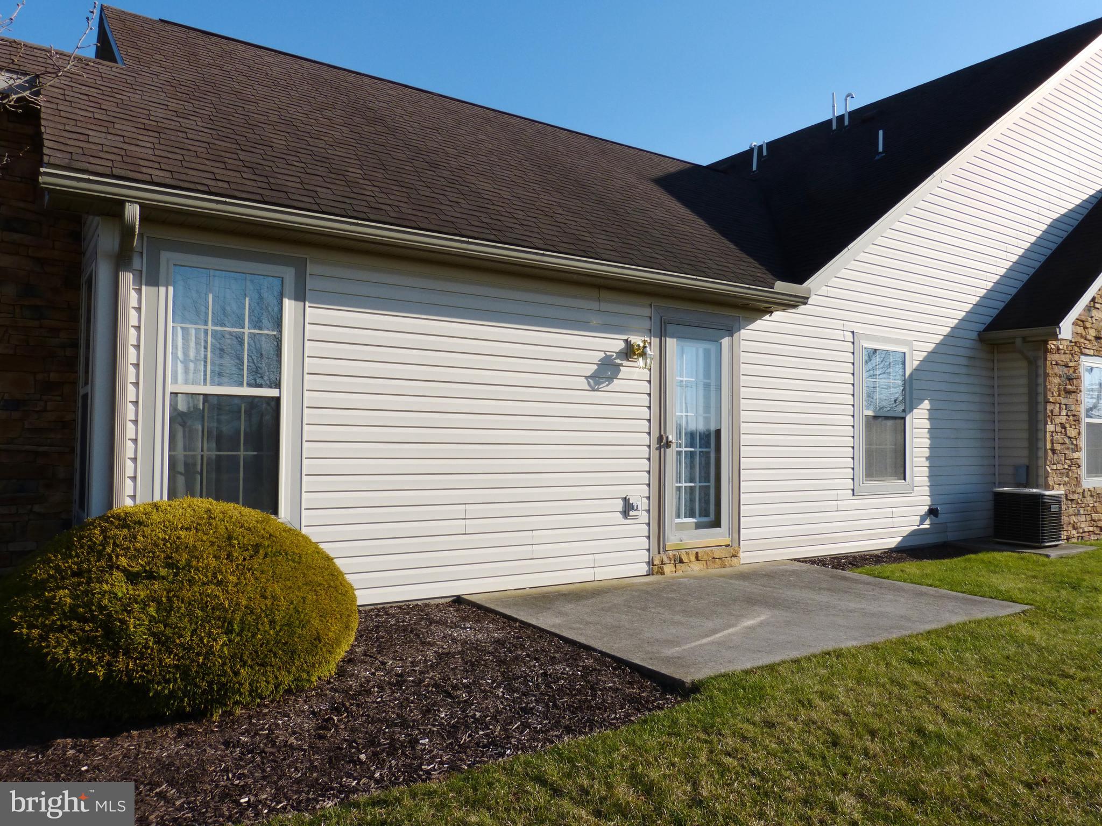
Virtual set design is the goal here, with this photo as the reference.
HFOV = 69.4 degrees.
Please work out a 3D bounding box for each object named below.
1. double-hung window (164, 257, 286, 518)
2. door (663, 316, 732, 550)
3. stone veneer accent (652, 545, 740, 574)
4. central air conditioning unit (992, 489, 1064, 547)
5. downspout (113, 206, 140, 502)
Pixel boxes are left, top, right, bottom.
[{"bbox_3d":[-2.059,-0.145,5.064,0.760,1.610,0.090,2,-2,-33],"label":"double-hung window"},{"bbox_3d":[1.347,0.219,7.323,0.880,2.038,0.065,2,-2,-33],"label":"door"},{"bbox_3d":[1.321,1.350,7.261,1.115,0.165,0.090,2,-2,-33],"label":"stone veneer accent"},{"bbox_3d":[5.695,1.250,9.495,0.545,0.614,0.545,2,-2,-33],"label":"central air conditioning unit"},{"bbox_3d":[-2.466,0.043,4.586,0.073,2.430,0.330,2,-2,-33],"label":"downspout"}]

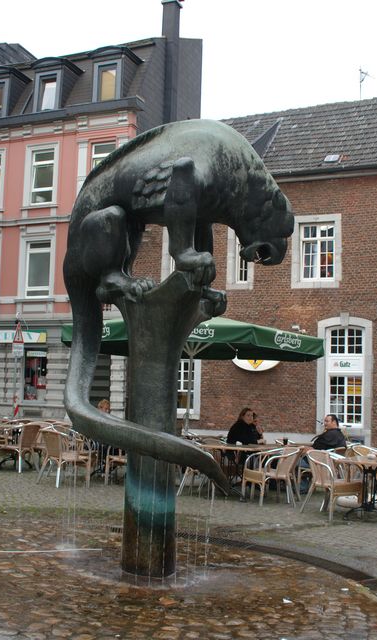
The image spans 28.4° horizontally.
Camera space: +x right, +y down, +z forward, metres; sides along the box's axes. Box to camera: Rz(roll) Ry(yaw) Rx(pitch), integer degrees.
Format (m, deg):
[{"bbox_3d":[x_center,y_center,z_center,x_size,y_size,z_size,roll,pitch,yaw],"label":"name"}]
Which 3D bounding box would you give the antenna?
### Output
[{"bbox_3d":[5.386,-7.125,22.563,0.500,0.930,0.300,7,-7,-44],"label":"antenna"}]

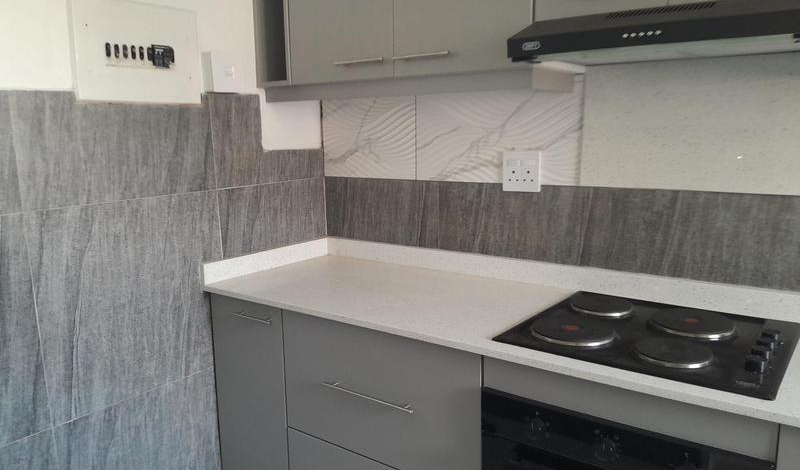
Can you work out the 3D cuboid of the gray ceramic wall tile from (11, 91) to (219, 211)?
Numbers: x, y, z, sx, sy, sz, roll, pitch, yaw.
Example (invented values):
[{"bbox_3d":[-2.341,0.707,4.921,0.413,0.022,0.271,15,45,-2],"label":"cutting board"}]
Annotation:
[{"bbox_3d":[-0.803,-0.261,1.769,0.010,0.314,0.598,6,12,36],"label":"gray ceramic wall tile"}]

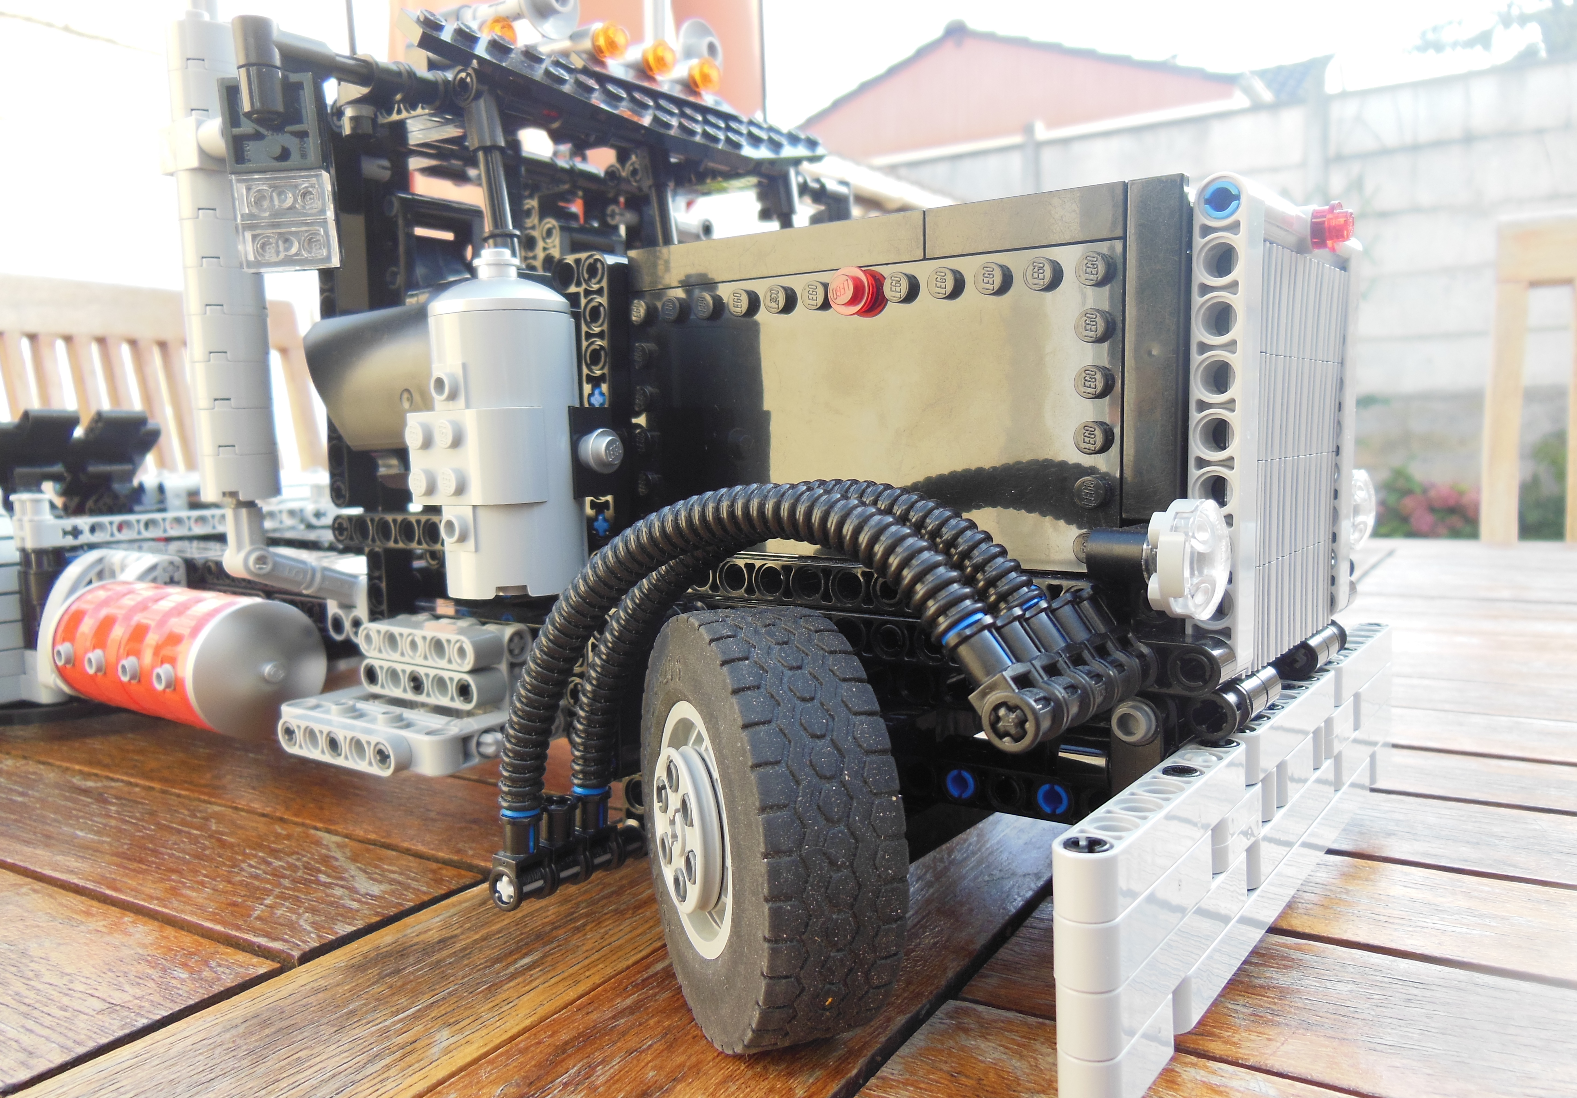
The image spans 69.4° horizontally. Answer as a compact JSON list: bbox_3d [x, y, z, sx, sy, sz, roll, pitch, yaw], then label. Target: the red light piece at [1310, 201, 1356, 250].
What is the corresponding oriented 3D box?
[{"bbox_3d":[0.087,-0.051,0.182,0.005,0.008,0.008,3,8,35],"label":"red light piece"}]

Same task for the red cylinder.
[{"bbox_3d":[-0.147,0.026,0.277,0.079,0.033,0.033,3,8,35],"label":"red cylinder"}]

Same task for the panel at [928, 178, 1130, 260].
[{"bbox_3d":[0.035,-0.049,0.172,0.032,0.008,0.003,3,8,35],"label":"panel"}]

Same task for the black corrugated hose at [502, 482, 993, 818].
[{"bbox_3d":[-0.012,0.019,0.162,0.088,0.056,0.007,3,8,35],"label":"black corrugated hose"}]

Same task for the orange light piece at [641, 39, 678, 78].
[{"bbox_3d":[-0.029,-0.111,0.258,0.005,0.008,0.008,3,8,35],"label":"orange light piece"}]

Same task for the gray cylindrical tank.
[{"bbox_3d":[-0.051,-0.022,0.200,0.032,0.060,0.028,3,8,35],"label":"gray cylindrical tank"}]

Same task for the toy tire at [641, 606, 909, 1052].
[{"bbox_3d":[-0.005,0.040,0.170,0.021,0.062,0.062,-4,7,-21],"label":"toy tire"}]

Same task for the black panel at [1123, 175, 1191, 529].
[{"bbox_3d":[0.052,-0.028,0.162,0.008,0.048,0.003,3,8,35],"label":"black panel"}]

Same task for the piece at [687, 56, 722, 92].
[{"bbox_3d":[-0.020,-0.112,0.271,0.005,0.008,0.008,3,8,35],"label":"piece"}]

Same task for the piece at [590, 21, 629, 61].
[{"bbox_3d":[-0.038,-0.109,0.245,0.005,0.008,0.008,3,8,35],"label":"piece"}]

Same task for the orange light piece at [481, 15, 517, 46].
[{"bbox_3d":[-0.056,-0.099,0.220,0.005,0.008,0.008,3,8,35],"label":"orange light piece"}]

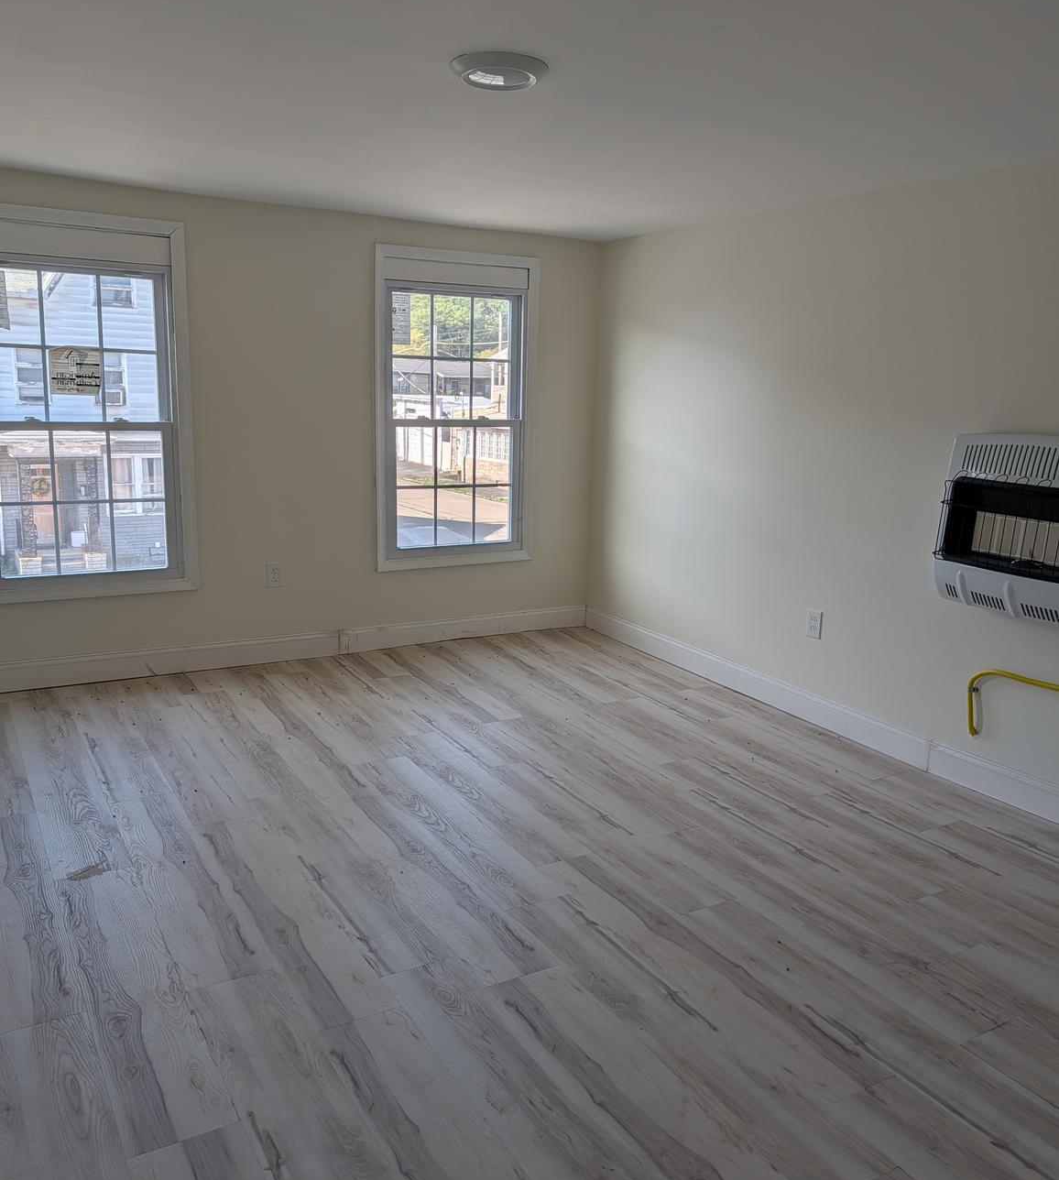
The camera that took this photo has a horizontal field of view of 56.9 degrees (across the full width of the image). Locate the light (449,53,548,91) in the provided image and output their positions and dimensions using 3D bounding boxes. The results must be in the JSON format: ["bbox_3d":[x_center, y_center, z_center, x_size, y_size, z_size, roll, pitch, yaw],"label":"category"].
[{"bbox_3d":[-0.075,-1.303,2.467,0.248,0.030,0.248,2,12,0],"label":"light"}]

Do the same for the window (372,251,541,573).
[{"bbox_3d":[-0.401,-0.976,5.418,0.968,1.700,0.100,-5,14,-30],"label":"window"}]

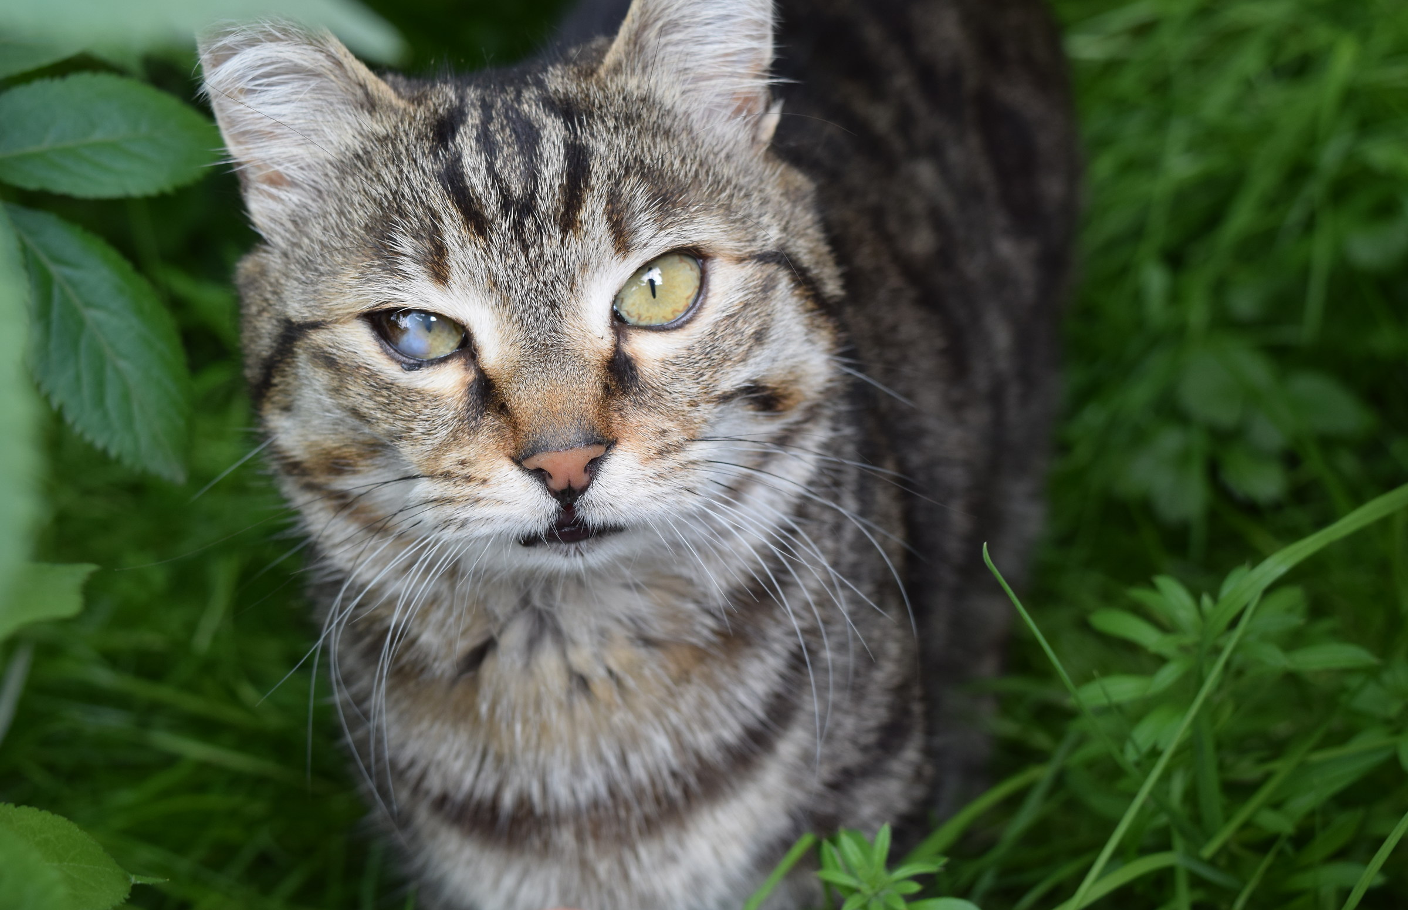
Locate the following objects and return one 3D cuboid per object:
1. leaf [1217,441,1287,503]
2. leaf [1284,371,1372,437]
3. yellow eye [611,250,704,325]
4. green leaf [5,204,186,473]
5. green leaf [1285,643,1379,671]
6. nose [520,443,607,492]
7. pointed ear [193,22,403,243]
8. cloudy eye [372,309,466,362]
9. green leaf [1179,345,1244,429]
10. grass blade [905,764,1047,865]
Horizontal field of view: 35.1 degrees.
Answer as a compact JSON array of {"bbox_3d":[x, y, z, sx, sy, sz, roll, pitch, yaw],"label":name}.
[{"bbox_3d":[0.164,0.006,0.665,0.022,0.006,0.024,-15,53,-11],"label":"leaf"},{"bbox_3d":[0.187,-0.015,0.670,0.028,0.006,0.022,23,55,17],"label":"leaf"},{"bbox_3d":[-0.009,-0.032,0.434,0.018,0.015,0.011,-11,6,-6],"label":"yellow eye"},{"bbox_3d":[-0.134,-0.025,0.490,0.034,0.074,0.012,-34,9,-11],"label":"green leaf"},{"bbox_3d":[0.145,0.047,0.515,0.022,0.004,0.006,3,51,-1],"label":"green leaf"},{"bbox_3d":[-0.026,0.002,0.411,0.017,0.009,0.010,-11,9,0],"label":"nose"},{"bbox_3d":[-0.084,-0.067,0.456,0.040,0.024,0.045,-30,78,21],"label":"pointed ear"},{"bbox_3d":[-0.055,-0.023,0.434,0.018,0.011,0.010,-10,6,9],"label":"cloudy eye"},{"bbox_3d":[0.153,-0.021,0.670,0.022,0.006,0.028,-20,54,-15],"label":"green leaf"},{"bbox_3d":[0.062,0.082,0.510,0.043,0.008,0.007,-40,49,-12],"label":"grass blade"}]

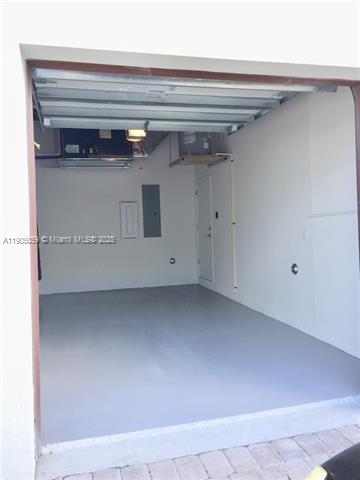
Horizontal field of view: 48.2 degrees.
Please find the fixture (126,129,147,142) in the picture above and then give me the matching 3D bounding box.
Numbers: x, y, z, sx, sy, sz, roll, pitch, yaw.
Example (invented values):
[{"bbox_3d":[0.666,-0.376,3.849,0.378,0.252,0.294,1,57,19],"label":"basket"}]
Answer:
[{"bbox_3d":[-0.625,-1.533,5.740,0.270,0.170,0.220,-2,2,-14],"label":"fixture"}]

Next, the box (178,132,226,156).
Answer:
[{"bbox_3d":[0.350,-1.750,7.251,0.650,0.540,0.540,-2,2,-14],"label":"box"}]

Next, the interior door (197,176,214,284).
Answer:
[{"bbox_3d":[0.518,-0.208,8.388,0.070,2.050,0.900,-2,2,-14],"label":"interior door"}]

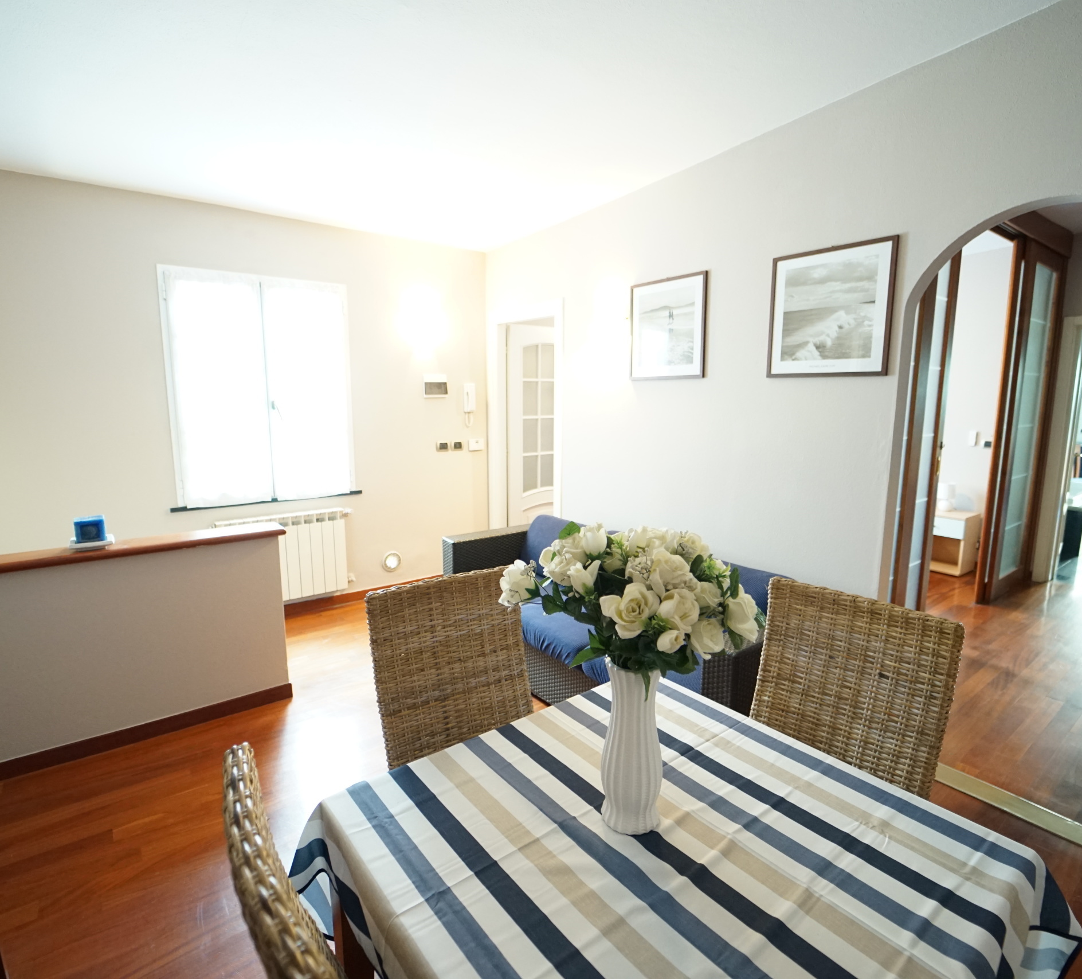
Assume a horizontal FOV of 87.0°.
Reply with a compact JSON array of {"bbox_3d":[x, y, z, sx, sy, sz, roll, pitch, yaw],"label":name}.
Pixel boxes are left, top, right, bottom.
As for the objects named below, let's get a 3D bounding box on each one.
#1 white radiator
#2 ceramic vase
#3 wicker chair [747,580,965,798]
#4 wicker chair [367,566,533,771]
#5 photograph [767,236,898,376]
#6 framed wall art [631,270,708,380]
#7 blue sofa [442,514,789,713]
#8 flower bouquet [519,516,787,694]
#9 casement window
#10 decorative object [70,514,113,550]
[{"bbox_3d":[-1.751,0.463,3.921,0.830,0.585,0.100,-7,11,-35],"label":"white radiator"},{"bbox_3d":[0.152,0.426,0.980,0.108,0.296,0.108,0,9,0],"label":"ceramic vase"},{"bbox_3d":[0.619,0.788,1.371,0.560,0.965,0.460,-8,12,-40],"label":"wicker chair"},{"bbox_3d":[-0.136,0.770,1.513,0.460,0.965,0.560,-6,10,-30],"label":"wicker chair"},{"bbox_3d":[1.205,-0.738,2.400,0.025,0.524,0.527,-7,11,-35],"label":"photograph"},{"bbox_3d":[0.689,-0.870,3.118,0.025,0.527,0.535,-7,11,-35],"label":"framed wall art"},{"bbox_3d":[0.361,0.668,2.979,0.890,0.710,2.100,-7,11,-35],"label":"blue sofa"},{"bbox_3d":[0.139,0.186,0.945,0.410,0.255,0.370,0,9,0],"label":"flower bouquet"},{"bbox_3d":[-1.829,-0.663,3.807,1.110,1.450,0.080,-7,11,-35],"label":"casement window"},{"bbox_3d":[-1.910,0.186,2.428,0.145,0.128,0.135,-7,11,-35],"label":"decorative object"}]

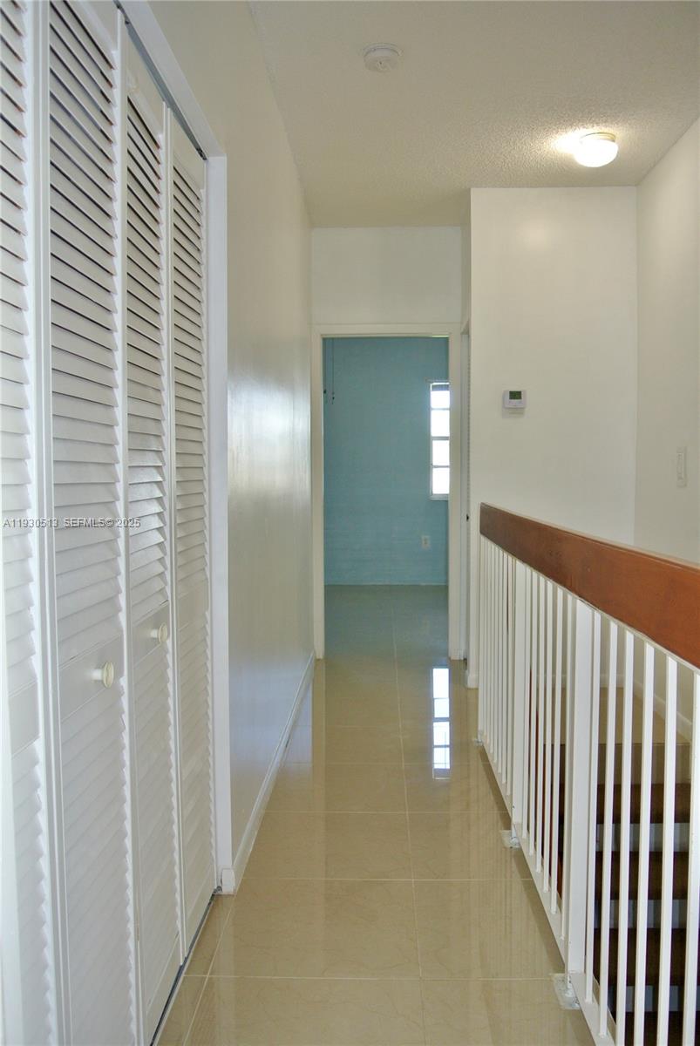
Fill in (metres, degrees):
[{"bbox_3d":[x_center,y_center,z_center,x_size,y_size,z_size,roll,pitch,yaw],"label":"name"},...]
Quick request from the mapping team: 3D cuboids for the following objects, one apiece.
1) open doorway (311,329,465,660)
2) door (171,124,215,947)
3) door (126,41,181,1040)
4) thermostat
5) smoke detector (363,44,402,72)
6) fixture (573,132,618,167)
[{"bbox_3d":[0.242,-0.183,5.179,0.940,2.110,0.140,0,3,2],"label":"open doorway"},{"bbox_3d":[-0.411,0.035,2.046,0.032,2.000,0.348,0,3,4],"label":"door"},{"bbox_3d":[-0.426,0.056,1.680,0.032,2.000,0.348,0,3,1],"label":"door"},{"bbox_3d":[0.883,-0.668,4.368,0.121,0.101,0.032,0,3,2],"label":"thermostat"},{"bbox_3d":[0.117,-1.682,2.941,0.140,0.043,0.140,0,3,2],"label":"smoke detector"},{"bbox_3d":[1.118,-1.699,3.704,0.205,0.122,0.205,0,3,2],"label":"fixture"}]

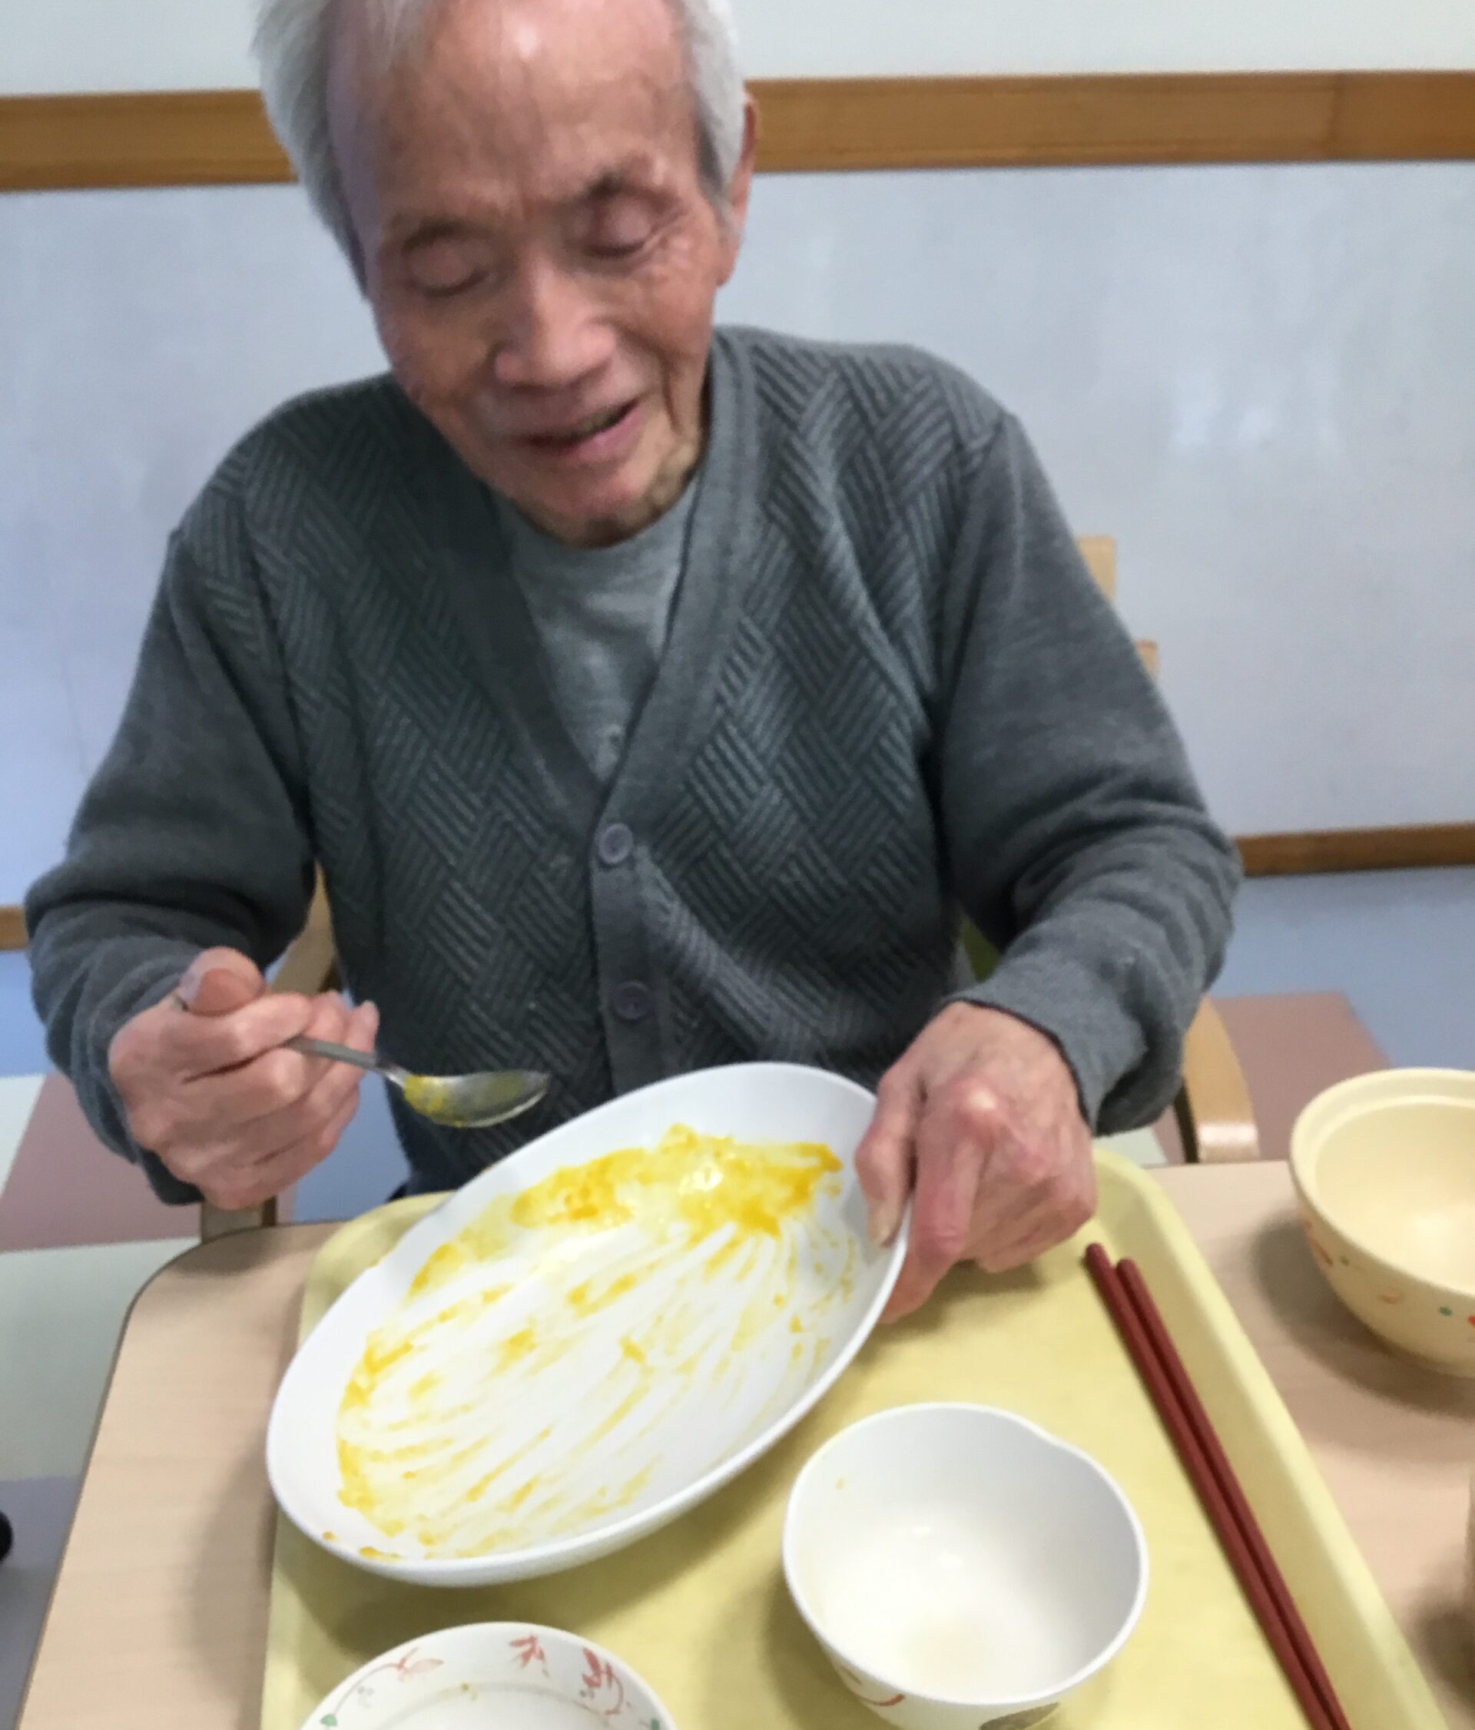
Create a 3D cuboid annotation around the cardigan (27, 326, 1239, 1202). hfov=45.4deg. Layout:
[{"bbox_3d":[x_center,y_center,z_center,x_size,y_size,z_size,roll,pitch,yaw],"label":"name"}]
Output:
[{"bbox_3d":[-0.050,-0.028,0.881,0.560,0.490,0.380,-1,30,-2],"label":"cardigan"}]

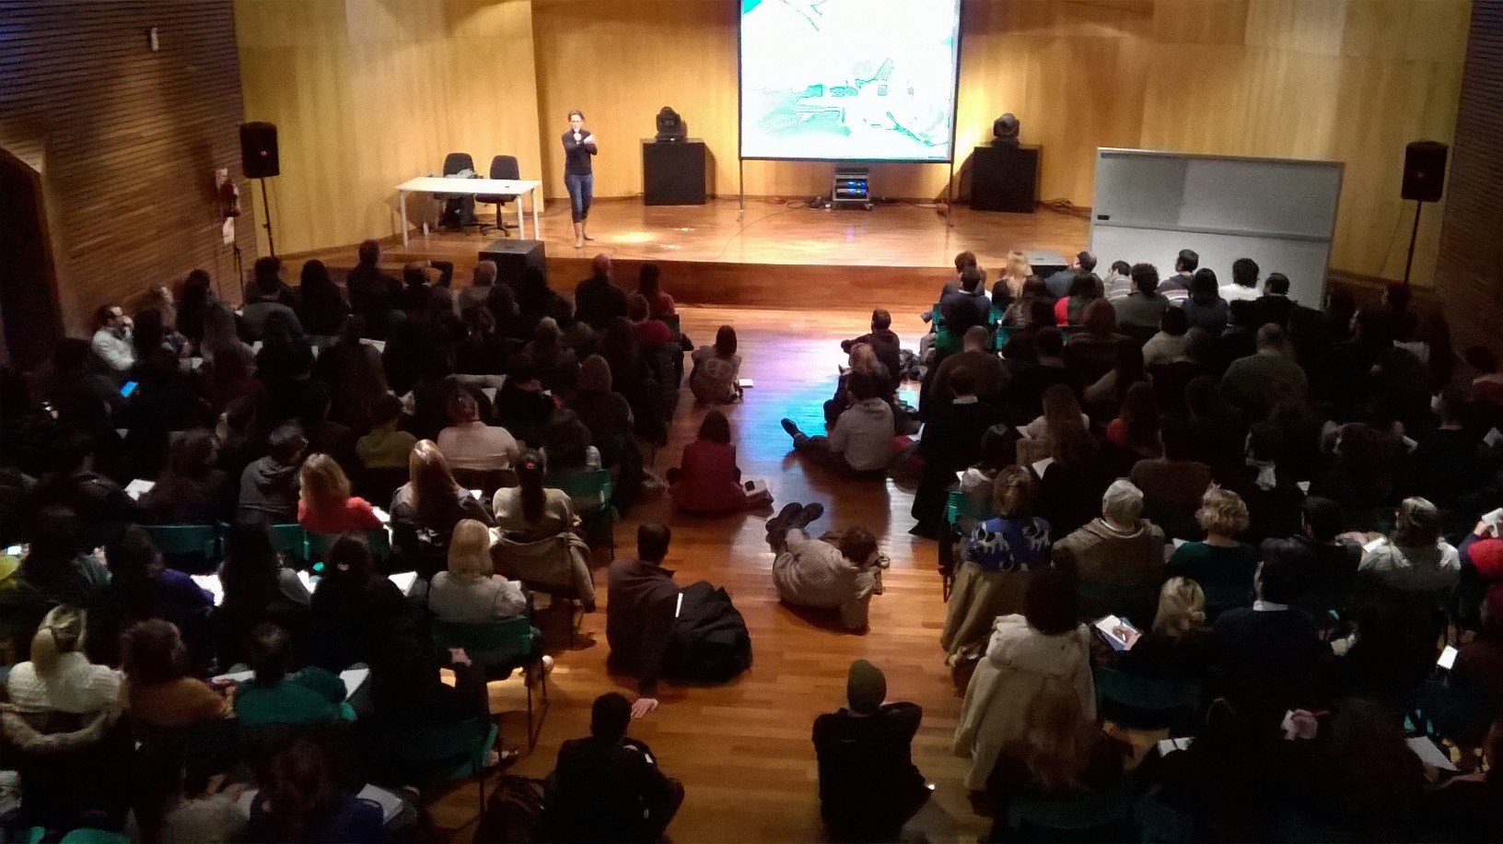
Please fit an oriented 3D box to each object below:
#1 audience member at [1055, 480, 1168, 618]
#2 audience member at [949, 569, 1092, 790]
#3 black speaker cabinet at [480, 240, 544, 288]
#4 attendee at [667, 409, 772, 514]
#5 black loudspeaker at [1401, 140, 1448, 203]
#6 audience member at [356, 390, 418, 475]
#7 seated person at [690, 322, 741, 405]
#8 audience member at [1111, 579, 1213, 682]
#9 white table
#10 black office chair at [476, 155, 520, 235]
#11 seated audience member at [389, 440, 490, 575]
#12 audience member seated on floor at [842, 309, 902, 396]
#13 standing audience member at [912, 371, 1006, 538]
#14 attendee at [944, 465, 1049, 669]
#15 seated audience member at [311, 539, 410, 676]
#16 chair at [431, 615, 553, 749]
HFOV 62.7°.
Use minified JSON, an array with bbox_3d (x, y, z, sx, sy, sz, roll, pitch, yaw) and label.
[{"bbox_3d":[1.965,0.852,7.034,0.580,1.300,0.820,-2,21,-6],"label":"audience member"},{"bbox_3d":[1.400,1.149,6.276,0.560,1.270,0.820,1,20,3],"label":"audience member"},{"bbox_3d":[-2.820,-1.669,14.529,0.560,0.800,0.690,3,21,7],"label":"black speaker cabinet"},{"bbox_3d":[-0.251,0.195,9.667,0.790,0.790,0.730,1,20,5],"label":"attendee"},{"bbox_3d":[6.947,-2.572,12.750,0.390,0.590,0.340,17,26,39],"label":"black loudspeaker"},{"bbox_3d":[-2.353,0.334,8.676,0.500,1.250,0.760,4,21,10],"label":"audience member"},{"bbox_3d":[-0.303,-0.659,11.926,0.550,0.780,0.680,3,20,9],"label":"seated person"},{"bbox_3d":[1.958,1.229,6.148,0.480,1.210,0.780,1,20,4],"label":"audience member"},{"bbox_3d":[-3.771,-2.838,16.695,1.753,0.745,0.821,4,20,12],"label":"white table"},{"bbox_3d":[-3.511,-3.186,17.283,0.588,1.003,0.588,5,20,16],"label":"black office chair"},{"bbox_3d":[-1.835,0.649,7.807,0.520,1.260,0.780,3,21,8],"label":"seated audience member"},{"bbox_3d":[1.218,-0.777,12.306,0.628,0.831,0.790,-3,20,-8],"label":"audience member seated on floor"},{"bbox_3d":[1.451,0.194,8.803,0.580,1.300,0.800,1,20,2],"label":"standing audience member"},{"bbox_3d":[1.384,0.852,7.208,0.540,1.280,0.800,0,20,2],"label":"attendee"},{"bbox_3d":[-1.952,1.079,6.509,0.490,1.240,0.800,2,20,5],"label":"seated audience member"},{"bbox_3d":[-1.355,1.290,6.572,0.480,0.800,0.480,0,20,1],"label":"chair"}]

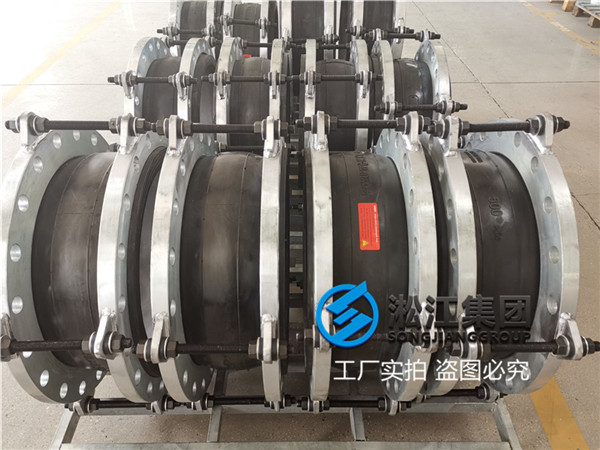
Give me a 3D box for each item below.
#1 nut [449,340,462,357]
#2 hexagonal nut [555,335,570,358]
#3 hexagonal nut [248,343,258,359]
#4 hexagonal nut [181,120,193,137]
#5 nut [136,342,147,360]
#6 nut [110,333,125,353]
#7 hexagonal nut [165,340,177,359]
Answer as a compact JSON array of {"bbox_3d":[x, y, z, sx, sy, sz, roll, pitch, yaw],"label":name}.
[{"bbox_3d":[0.299,0.239,0.912,0.017,0.030,0.034,0,3,0],"label":"nut"},{"bbox_3d":[0.500,0.235,0.903,0.018,0.030,0.035,0,47,2],"label":"hexagonal nut"},{"bbox_3d":[-0.087,0.235,0.881,0.018,0.030,0.035,0,75,0],"label":"hexagonal nut"},{"bbox_3d":[-0.234,-0.204,0.993,0.018,0.035,0.030,0,20,0],"label":"hexagonal nut"},{"bbox_3d":[-0.294,0.235,0.883,0.018,0.030,0.035,0,75,0],"label":"nut"},{"bbox_3d":[-0.331,0.218,0.859,0.018,0.035,0.030,0,-4,-2],"label":"nut"},{"bbox_3d":[-0.237,0.234,0.882,0.018,0.030,0.035,0,52,0],"label":"hexagonal nut"}]

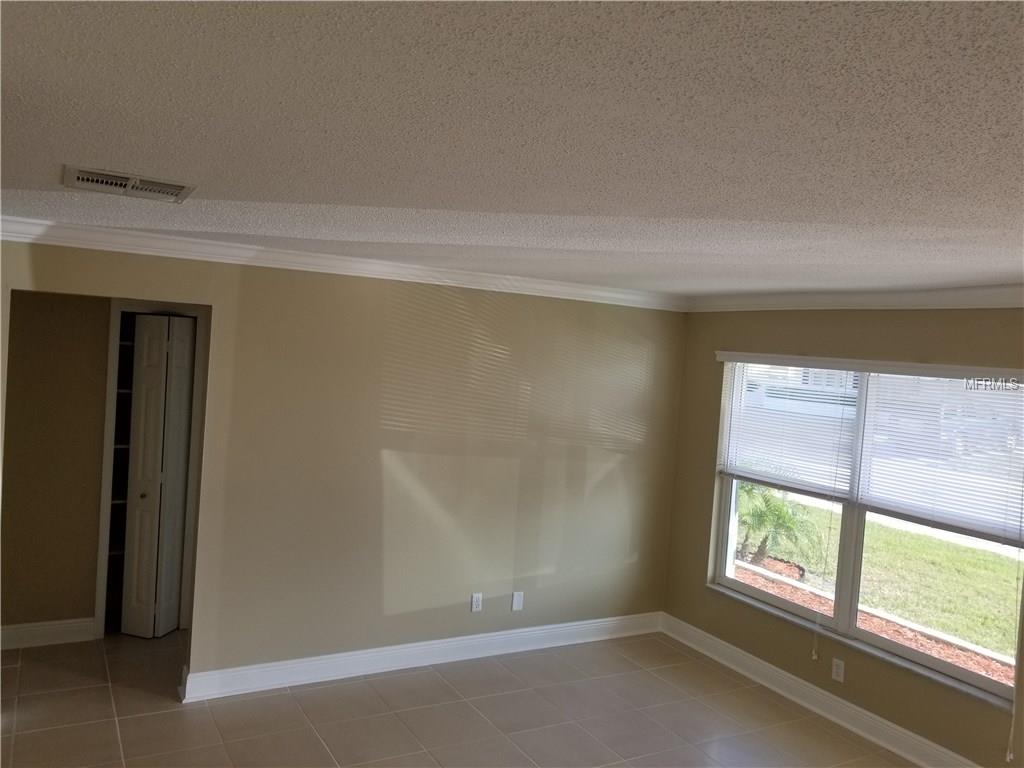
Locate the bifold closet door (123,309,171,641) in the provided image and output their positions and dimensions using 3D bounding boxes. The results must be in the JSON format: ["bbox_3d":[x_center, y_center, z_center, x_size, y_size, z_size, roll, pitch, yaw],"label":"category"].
[{"bbox_3d":[-2.302,0.588,4.855,0.230,2.015,0.035,4,2,11],"label":"bifold closet door"}]

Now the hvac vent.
[{"bbox_3d":[-1.227,-0.634,2.471,0.355,0.022,0.325,3,2,-29],"label":"hvac vent"}]

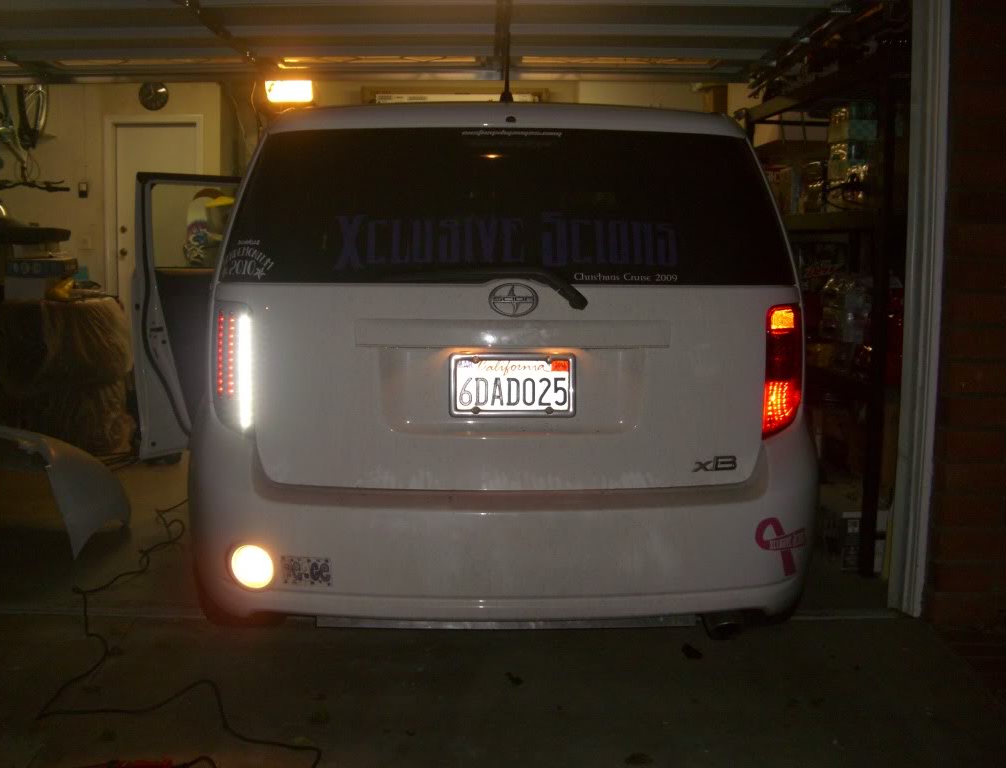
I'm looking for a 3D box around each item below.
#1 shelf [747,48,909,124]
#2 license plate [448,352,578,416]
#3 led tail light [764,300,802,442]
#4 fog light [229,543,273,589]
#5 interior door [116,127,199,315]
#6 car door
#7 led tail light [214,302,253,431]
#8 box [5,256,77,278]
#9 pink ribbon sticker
[{"bbox_3d":[1.612,-1.253,4.832,0.600,0.110,2.000,1,7,1],"label":"shelf"},{"bbox_3d":[0.024,0.003,2.750,0.310,0.158,0.015,0,7,-4],"label":"license plate"},{"bbox_3d":[0.710,-0.034,2.850,0.100,0.335,0.090,-1,7,-12],"label":"led tail light"},{"bbox_3d":[-0.604,0.438,2.700,0.105,0.107,0.050,2,7,13],"label":"fog light"},{"bbox_3d":[-2.991,-1.240,9.824,0.745,2.030,0.045,1,7,1],"label":"interior door"},{"bbox_3d":[-1.145,-0.330,5.030,0.180,1.180,1.120,5,8,32],"label":"car door"},{"bbox_3d":[-0.671,-0.041,2.800,0.100,0.330,0.090,1,7,4],"label":"led tail light"},{"bbox_3d":[-2.545,-0.637,6.200,0.330,0.100,0.210,2,7,8],"label":"box"},{"bbox_3d":[0.688,0.401,2.780,0.155,0.155,0.030,-5,9,-37],"label":"pink ribbon sticker"}]

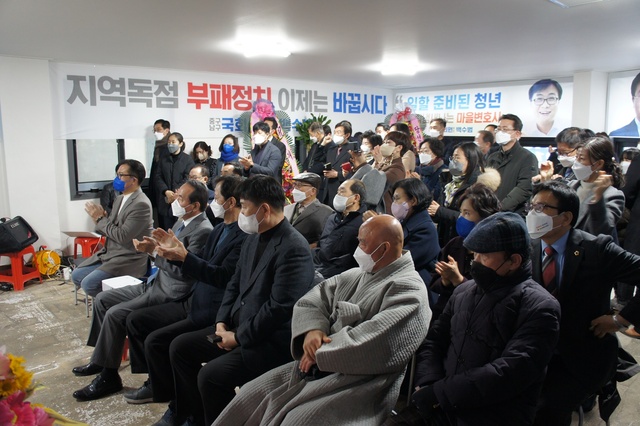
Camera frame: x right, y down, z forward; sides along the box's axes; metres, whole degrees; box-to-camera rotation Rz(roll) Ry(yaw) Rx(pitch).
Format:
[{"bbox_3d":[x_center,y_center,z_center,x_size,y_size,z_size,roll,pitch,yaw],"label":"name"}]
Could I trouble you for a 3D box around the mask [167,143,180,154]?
[{"bbox_3d":[-1.647,-0.719,5.400,0.130,0.110,0.085,5,10,27],"label":"mask"}]

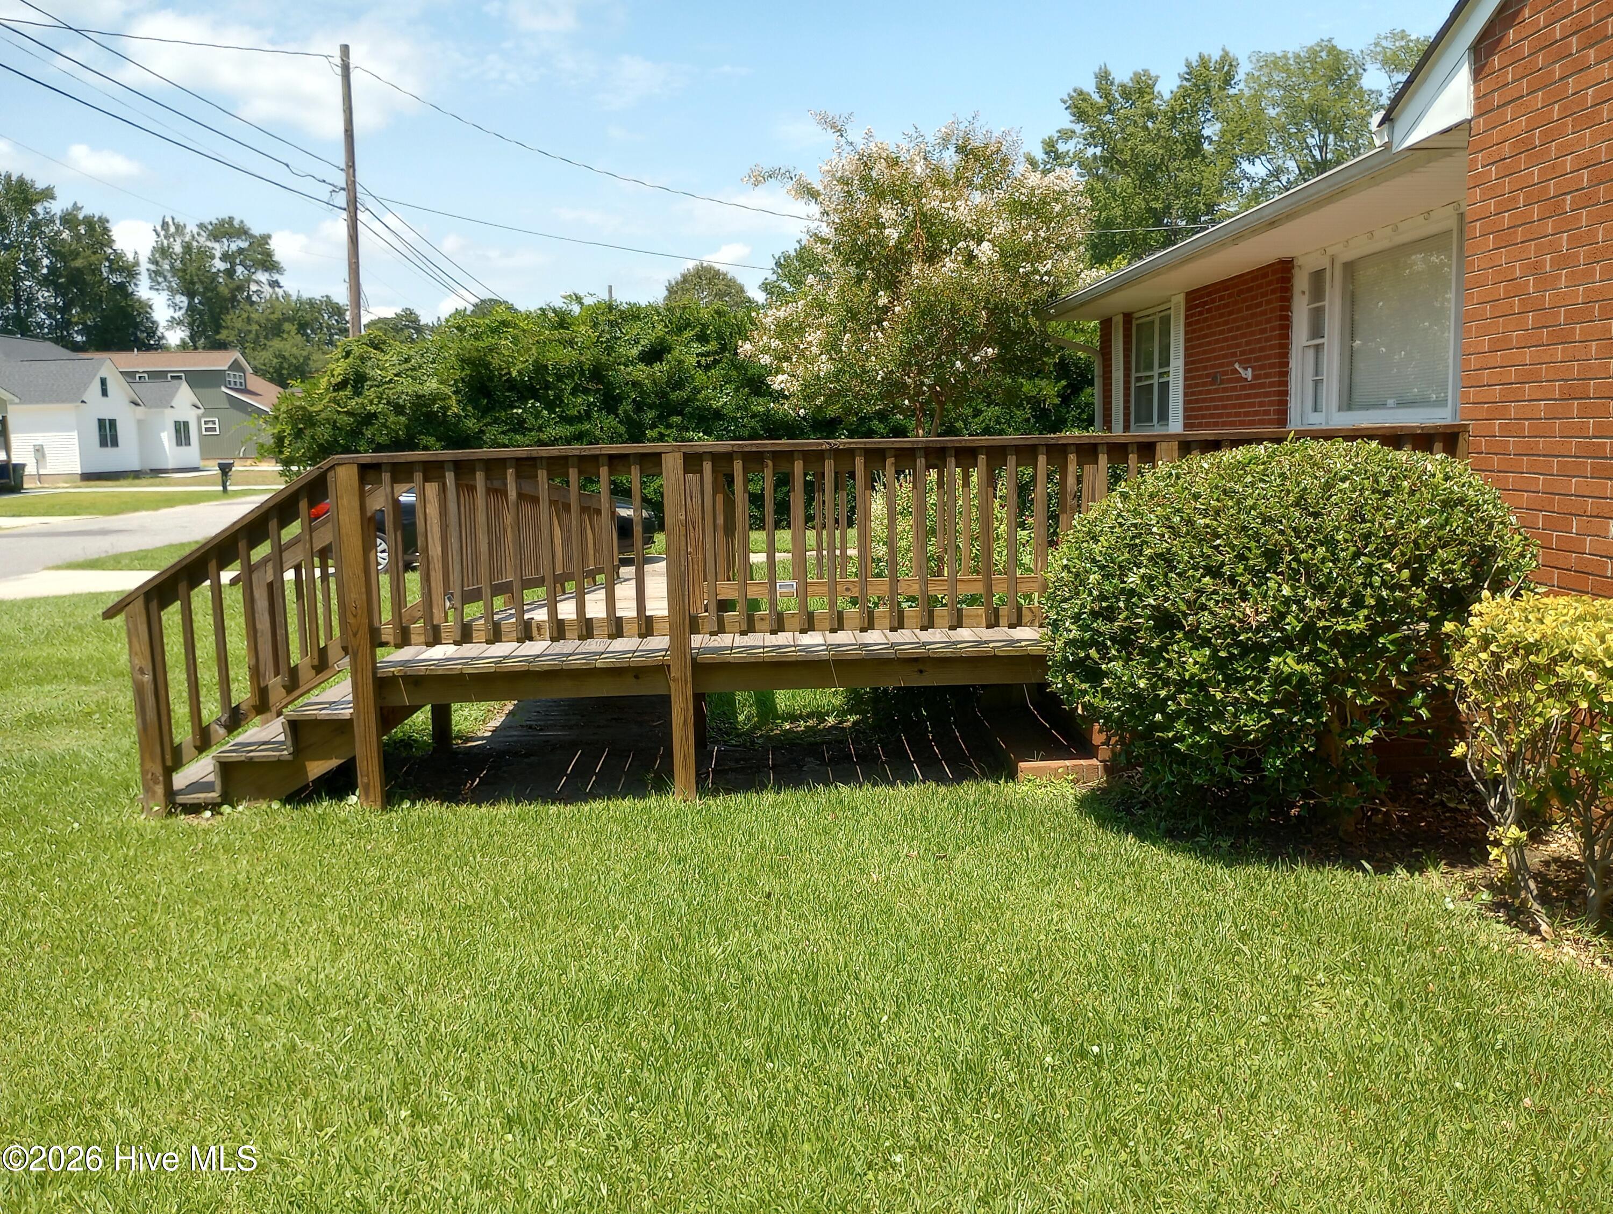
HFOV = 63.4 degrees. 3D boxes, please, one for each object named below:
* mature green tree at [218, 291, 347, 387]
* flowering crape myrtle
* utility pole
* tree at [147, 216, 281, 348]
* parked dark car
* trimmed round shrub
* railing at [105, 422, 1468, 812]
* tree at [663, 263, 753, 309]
[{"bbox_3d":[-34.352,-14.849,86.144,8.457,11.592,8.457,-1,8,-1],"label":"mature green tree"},{"bbox_3d":[1.228,-2.854,14.377,3.724,4.939,3.724,-1,8,-1],"label":"flowering crape myrtle"},{"bbox_3d":[-9.403,-6.669,27.183,0.300,9.649,0.300,0,8,-1],"label":"utility pole"},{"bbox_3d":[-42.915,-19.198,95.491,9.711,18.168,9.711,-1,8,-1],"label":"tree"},{"bbox_3d":[-3.989,-1.256,16.553,4.370,1.450,1.800,-1,8,-1],"label":"parked dark car"},{"bbox_3d":[1.745,0.118,4.872,1.702,1.465,1.622,-1,8,0],"label":"trimmed round shrub"},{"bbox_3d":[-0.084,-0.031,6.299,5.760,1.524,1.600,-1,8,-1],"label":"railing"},{"bbox_3d":[-4.927,-12.346,66.877,5.368,10.280,5.368,-1,8,-1],"label":"tree"}]

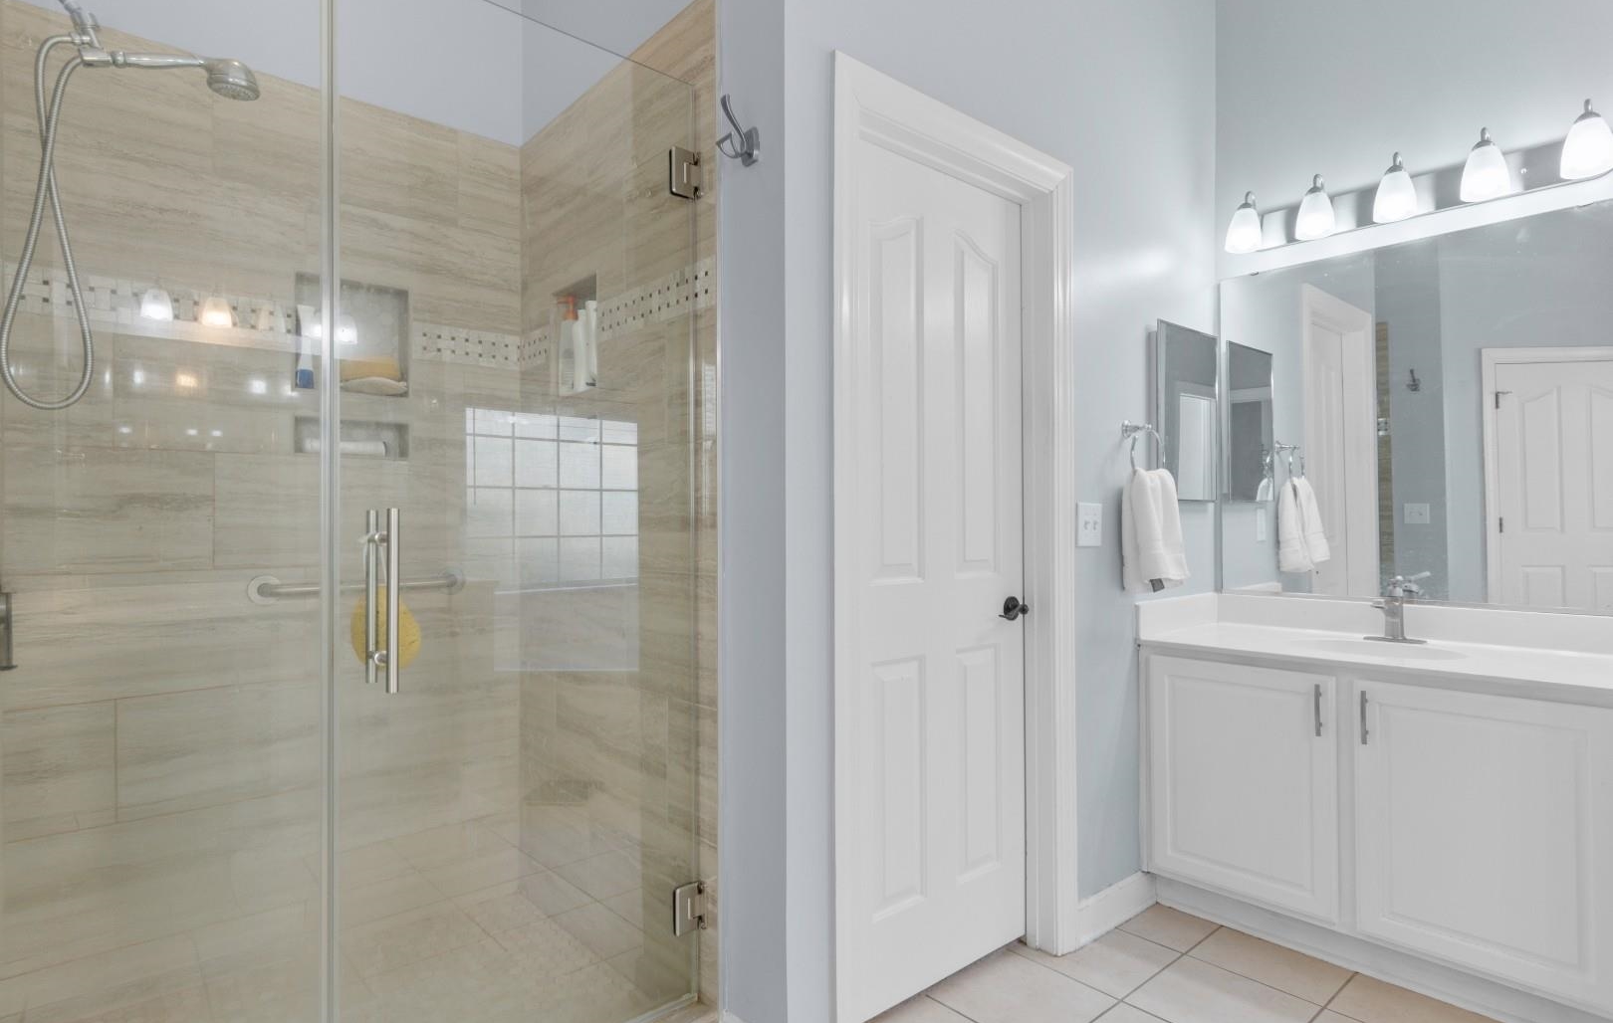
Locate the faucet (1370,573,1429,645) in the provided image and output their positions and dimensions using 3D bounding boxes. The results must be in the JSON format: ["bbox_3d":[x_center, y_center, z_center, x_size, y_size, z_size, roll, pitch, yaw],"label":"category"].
[{"bbox_3d":[1.653,0.279,2.285,0.148,0.180,0.155,0,-1,-42],"label":"faucet"}]

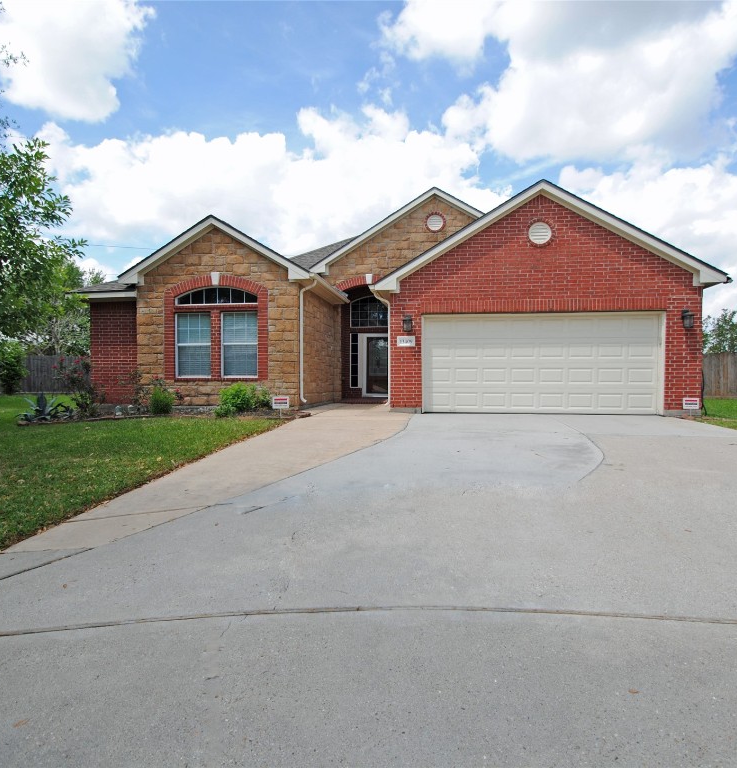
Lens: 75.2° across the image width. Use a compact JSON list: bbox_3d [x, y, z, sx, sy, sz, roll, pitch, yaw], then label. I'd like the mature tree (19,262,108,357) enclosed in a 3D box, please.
[{"bbox_3d":[-16.600,-3.000,26.000,4.400,6.800,4.400,0,1,0],"label":"mature tree"}]

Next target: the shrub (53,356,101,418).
[{"bbox_3d":[-6.620,0.080,10.900,1.000,1.400,1.000,0,1,0],"label":"shrub"}]

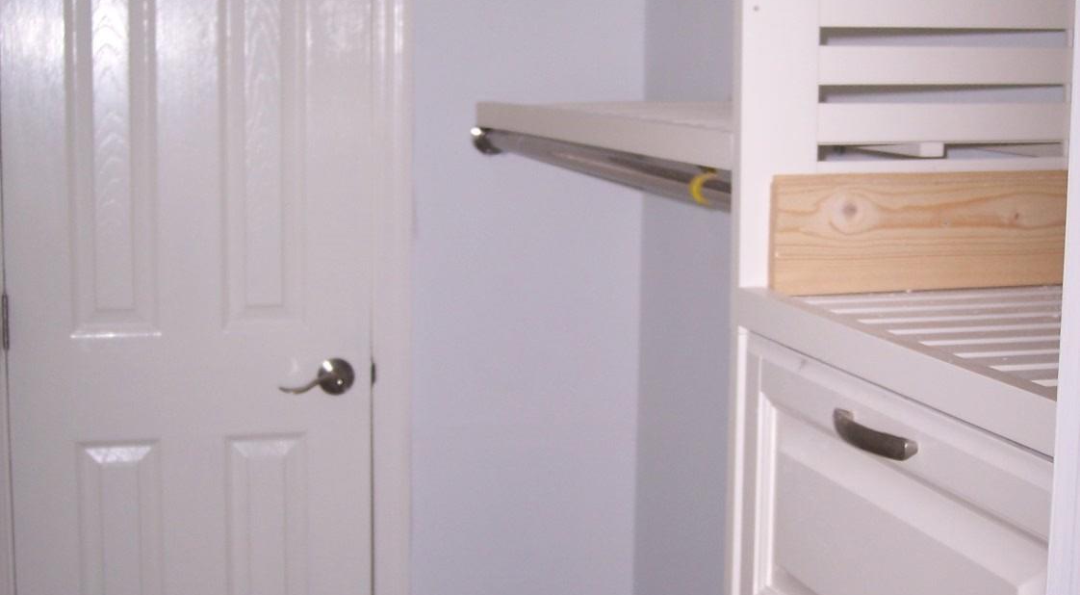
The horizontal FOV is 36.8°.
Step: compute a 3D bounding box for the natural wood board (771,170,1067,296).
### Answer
[{"bbox_3d":[0.377,-0.059,1.509,0.342,0.106,0.020,-2,9,-16],"label":"natural wood board"}]

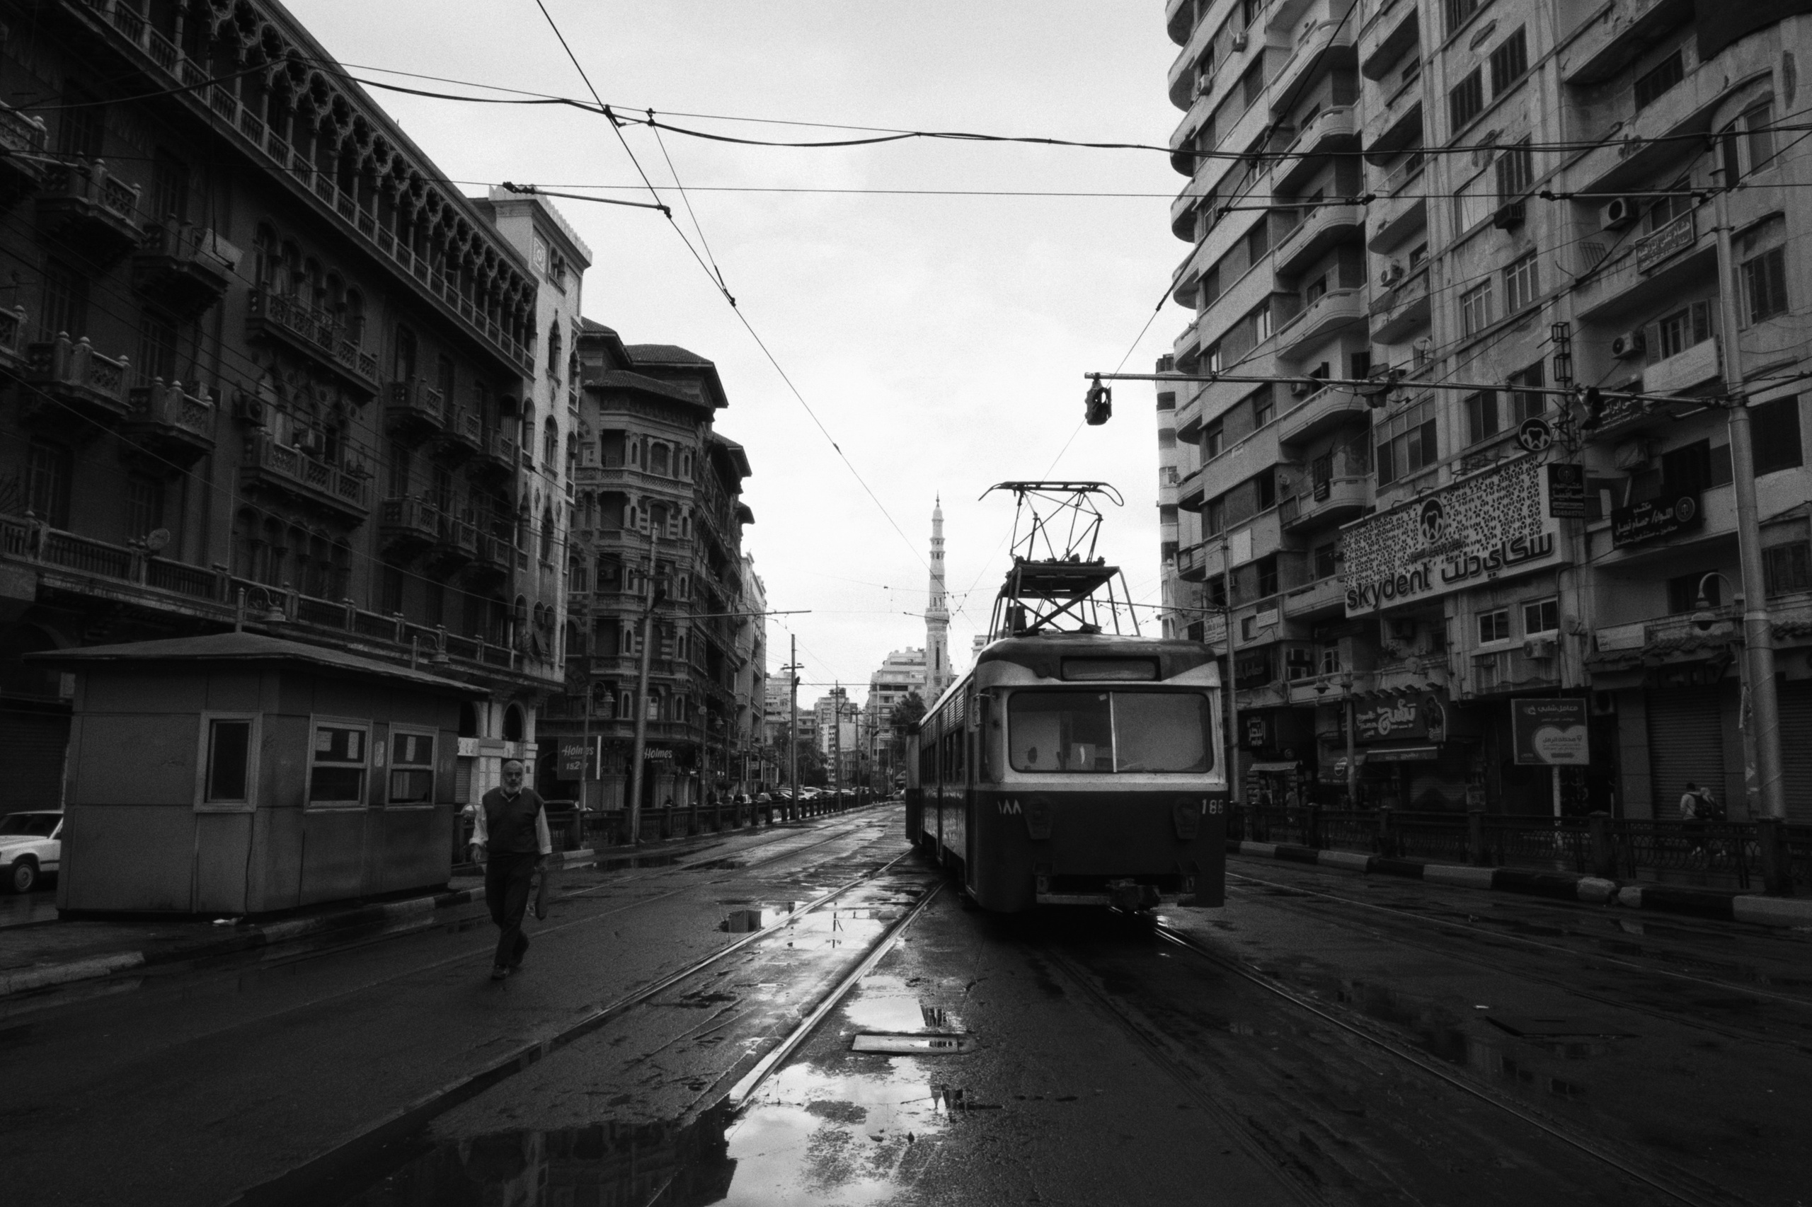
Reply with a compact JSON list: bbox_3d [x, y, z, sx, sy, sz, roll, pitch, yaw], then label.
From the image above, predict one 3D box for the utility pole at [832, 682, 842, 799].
[{"bbox_3d":[-4.386,9.209,78.621,0.280,8.203,0.280,-2,-9,0],"label":"utility pole"}]

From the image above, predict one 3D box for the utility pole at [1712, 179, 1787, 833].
[{"bbox_3d":[12.644,-1.534,18.151,0.330,11.234,0.330,2,-9,0],"label":"utility pole"}]

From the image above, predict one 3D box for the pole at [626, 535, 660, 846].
[{"bbox_3d":[-6.820,2.067,31.636,0.260,8.398,0.260,2,-9,0],"label":"pole"}]

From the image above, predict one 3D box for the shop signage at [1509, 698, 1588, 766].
[{"bbox_3d":[13.073,2.614,24.500,1.493,1.364,0.150,0,-9,3],"label":"shop signage"}]

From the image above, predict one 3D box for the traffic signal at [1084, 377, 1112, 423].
[{"bbox_3d":[2.662,-2.800,16.700,0.300,0.650,0.300,3,-9,-18],"label":"traffic signal"}]

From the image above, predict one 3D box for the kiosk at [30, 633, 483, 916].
[{"bbox_3d":[-7.663,2.094,14.977,2.989,3.137,4.949,-1,-9,6],"label":"kiosk"}]

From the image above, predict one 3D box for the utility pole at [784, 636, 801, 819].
[{"bbox_3d":[-4.939,5.537,54.122,0.270,8.222,0.270,-2,-9,0],"label":"utility pole"}]

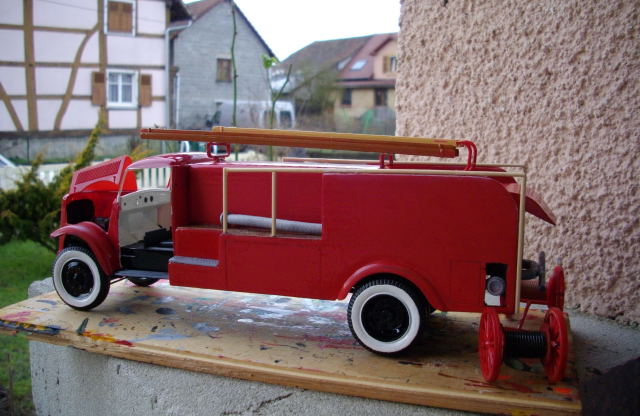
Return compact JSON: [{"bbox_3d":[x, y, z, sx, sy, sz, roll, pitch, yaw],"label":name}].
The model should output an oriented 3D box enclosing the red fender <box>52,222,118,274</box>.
[{"bbox_3d":[-0.285,0.045,0.851,0.091,0.062,0.044,2,6,20],"label":"red fender"}]

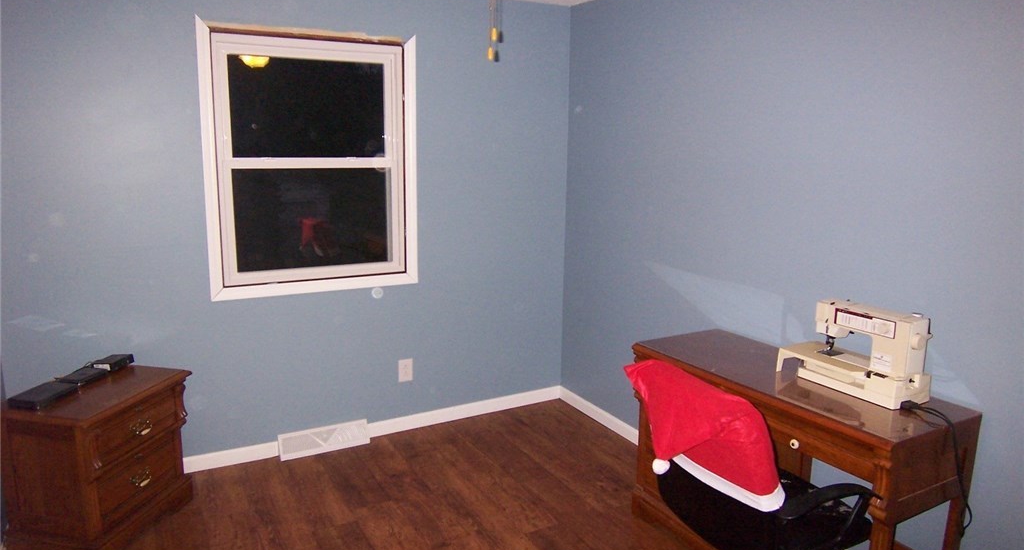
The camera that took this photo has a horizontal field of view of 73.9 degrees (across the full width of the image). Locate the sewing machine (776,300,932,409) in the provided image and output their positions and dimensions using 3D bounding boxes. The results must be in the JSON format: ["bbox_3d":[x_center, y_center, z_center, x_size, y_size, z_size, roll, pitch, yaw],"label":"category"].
[{"bbox_3d":[1.183,0.251,2.343,0.220,0.279,0.449,-5,13,-29],"label":"sewing machine"}]

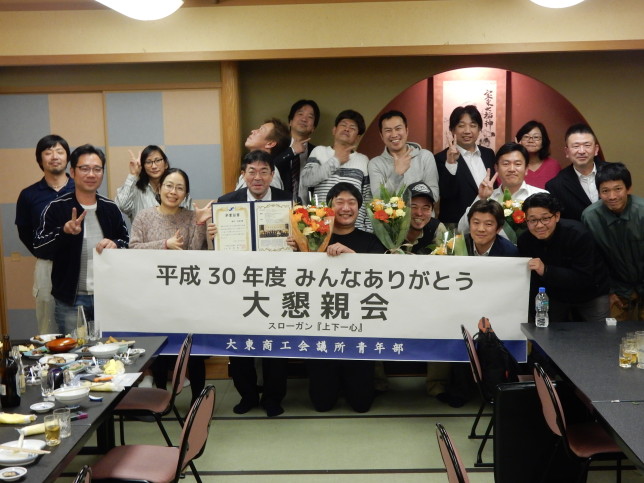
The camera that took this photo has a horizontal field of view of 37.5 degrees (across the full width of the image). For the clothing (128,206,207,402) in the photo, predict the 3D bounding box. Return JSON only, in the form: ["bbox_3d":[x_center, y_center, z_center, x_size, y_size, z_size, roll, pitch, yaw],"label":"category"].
[{"bbox_3d":[-0.902,0.387,5.613,0.480,1.186,0.360,-3,7,-10],"label":"clothing"}]

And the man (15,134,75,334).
[{"bbox_3d":[-1.586,0.194,5.732,0.490,1.671,0.340,-3,7,-13],"label":"man"}]

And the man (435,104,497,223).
[{"bbox_3d":[0.932,-0.003,6.035,0.500,1.721,0.340,-1,7,3],"label":"man"}]

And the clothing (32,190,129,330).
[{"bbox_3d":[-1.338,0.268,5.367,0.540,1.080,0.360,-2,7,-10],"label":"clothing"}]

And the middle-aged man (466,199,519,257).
[{"bbox_3d":[0.961,0.375,5.474,0.540,1.258,0.580,0,7,7],"label":"middle-aged man"}]

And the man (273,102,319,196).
[{"bbox_3d":[-0.133,-0.032,6.165,0.500,1.775,0.340,-2,7,-3],"label":"man"}]

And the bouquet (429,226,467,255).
[{"bbox_3d":[0.718,0.113,5.425,0.250,0.400,0.200,-1,7,2],"label":"bouquet"}]

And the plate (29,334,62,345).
[{"bbox_3d":[-1.427,0.506,4.912,0.170,0.040,0.150,-1,7,2],"label":"plate"}]

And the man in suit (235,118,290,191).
[{"bbox_3d":[-0.352,0.106,6.009,0.460,1.744,0.360,6,10,43],"label":"man in suit"}]

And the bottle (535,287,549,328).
[{"bbox_3d":[1.117,0.334,4.828,0.067,0.208,0.067,-1,7,0],"label":"bottle"}]

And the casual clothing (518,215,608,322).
[{"bbox_3d":[1.376,0.417,5.295,0.540,1.097,0.520,1,7,18],"label":"casual clothing"}]

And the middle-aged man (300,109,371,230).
[{"bbox_3d":[0.106,0.013,6.092,0.540,1.713,0.360,-1,7,0],"label":"middle-aged man"}]

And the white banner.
[{"bbox_3d":[-0.057,0.361,5.327,2.440,0.590,0.050,1,7,0],"label":"white banner"}]

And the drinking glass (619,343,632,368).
[{"bbox_3d":[1.336,0.504,4.183,0.059,0.100,0.059,-1,7,2],"label":"drinking glass"}]

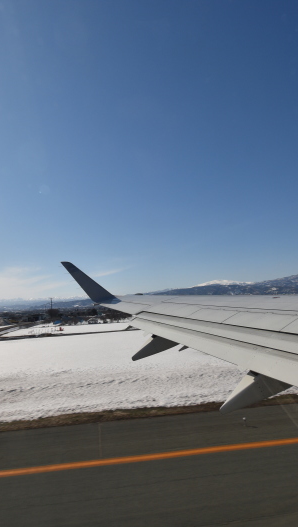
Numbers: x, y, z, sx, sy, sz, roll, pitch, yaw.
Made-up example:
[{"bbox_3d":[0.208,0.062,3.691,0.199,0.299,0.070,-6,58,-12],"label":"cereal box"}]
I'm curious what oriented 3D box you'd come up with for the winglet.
[{"bbox_3d":[-2.290,0.700,12.500,2.050,1.550,0.550,0,-7,-12],"label":"winglet"}]

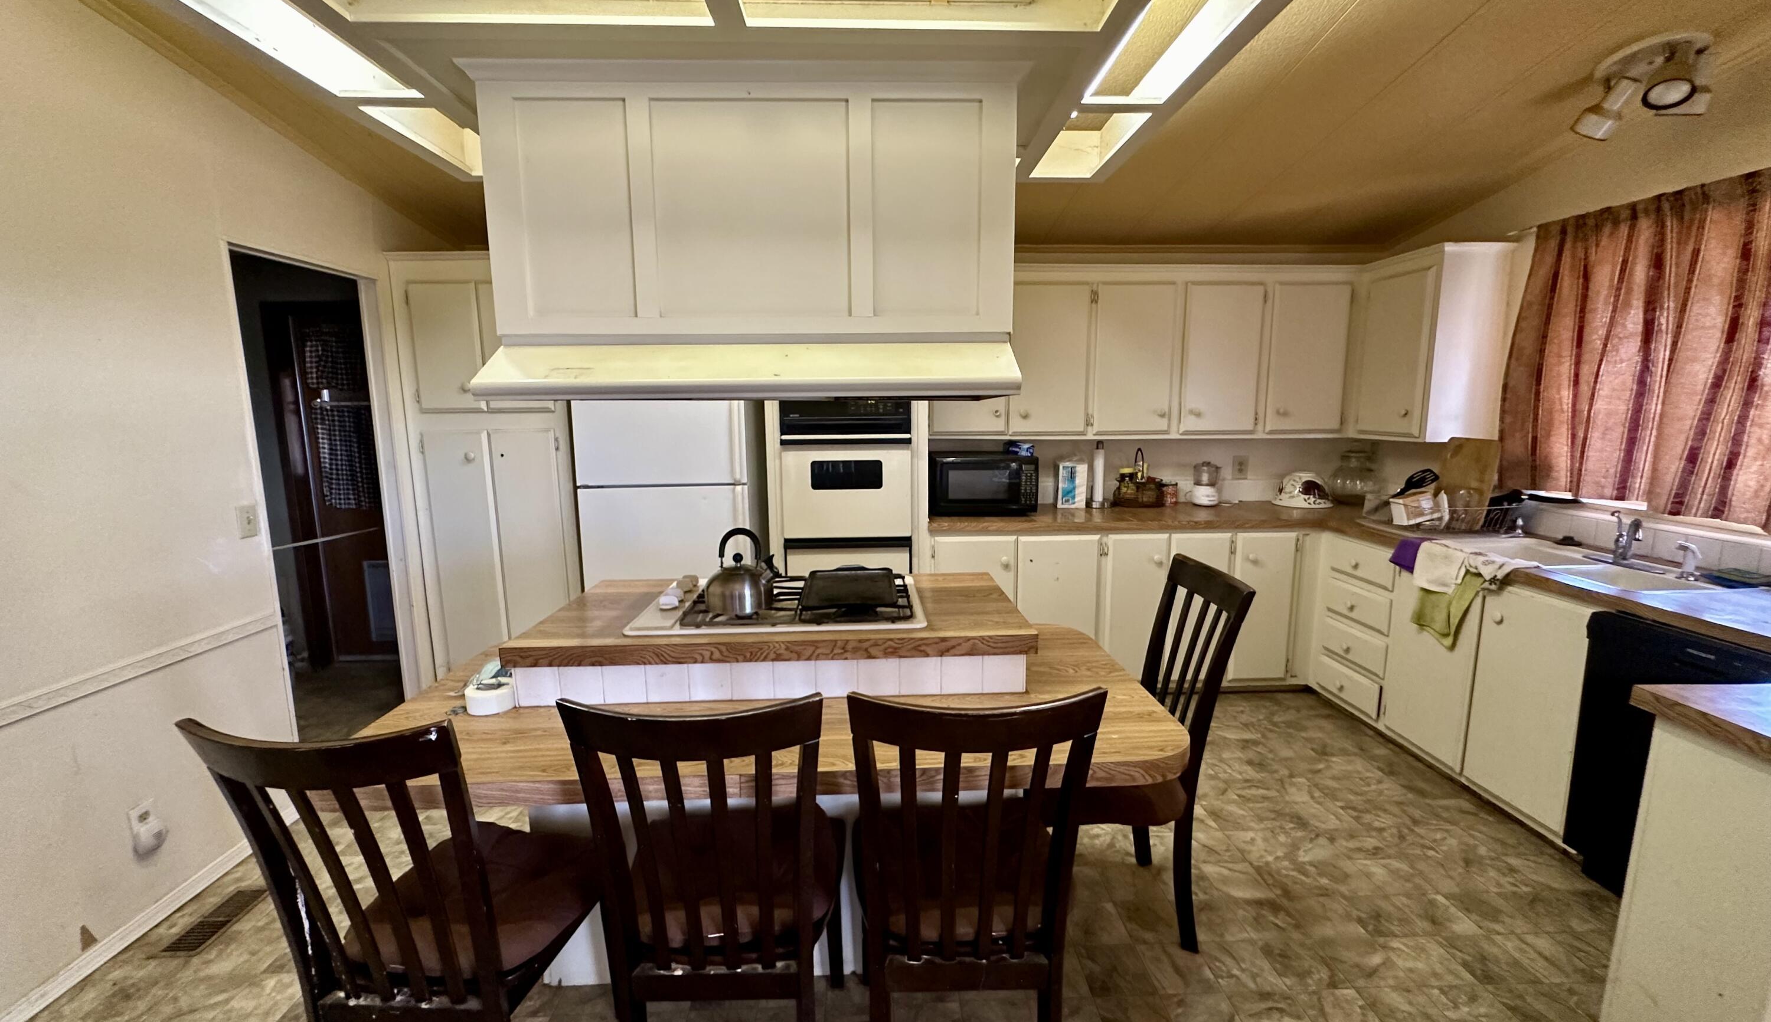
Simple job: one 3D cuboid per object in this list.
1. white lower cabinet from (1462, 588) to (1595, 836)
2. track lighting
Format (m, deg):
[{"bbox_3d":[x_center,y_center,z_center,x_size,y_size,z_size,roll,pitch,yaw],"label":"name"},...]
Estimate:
[{"bbox_3d":[2.484,0.671,2.496,0.540,0.750,0.400,-1,8,-1],"label":"white lower cabinet"},{"bbox_3d":[2.529,-1.401,2.395,0.250,0.210,0.310,-1,8,-1],"label":"track lighting"}]

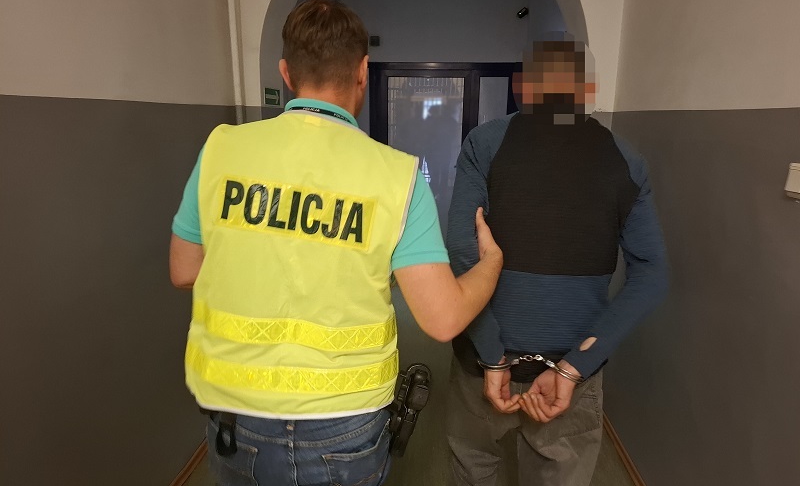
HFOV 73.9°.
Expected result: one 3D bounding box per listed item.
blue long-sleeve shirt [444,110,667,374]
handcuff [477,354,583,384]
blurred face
[{"bbox_3d":[0.393,0.001,1.325,0.540,0.670,0.330,1,13,5],"label":"blue long-sleeve shirt"},{"bbox_3d":[0.303,0.290,1.238,0.240,0.060,0.080,1,13,5],"label":"handcuff"},{"bbox_3d":[0.365,-0.377,1.257,0.180,0.230,0.210,1,13,5],"label":"blurred face"}]

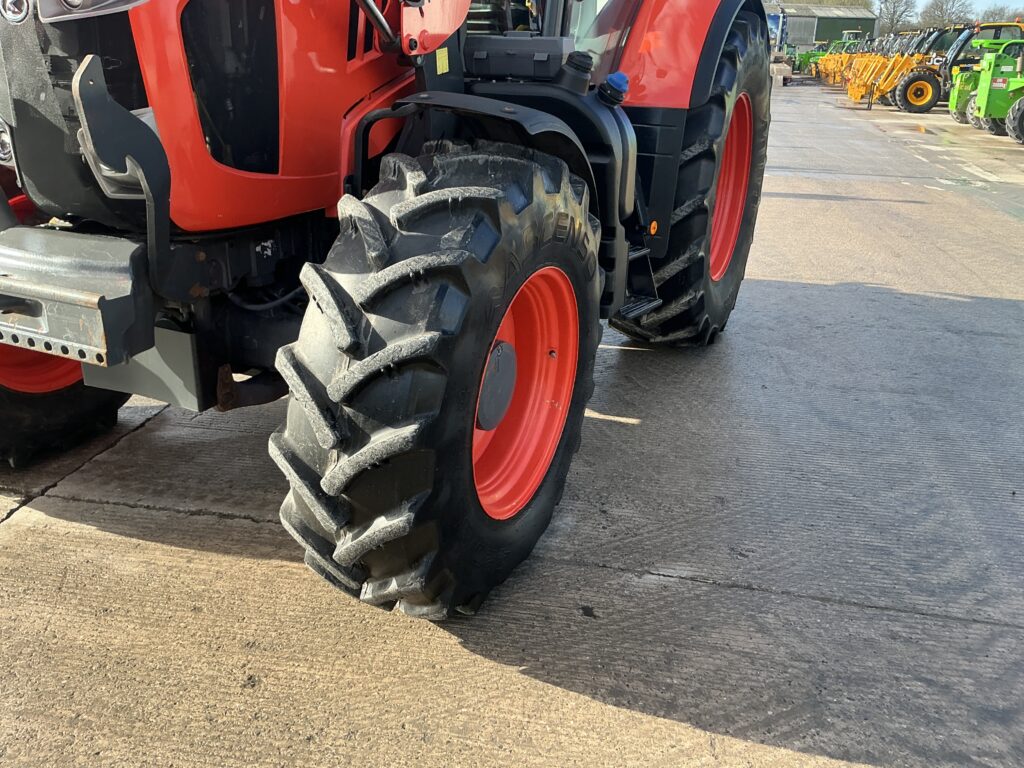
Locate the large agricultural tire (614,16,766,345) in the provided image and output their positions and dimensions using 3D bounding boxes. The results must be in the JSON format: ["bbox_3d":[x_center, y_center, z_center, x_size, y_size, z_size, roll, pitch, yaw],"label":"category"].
[{"bbox_3d":[1.008,-1.140,4.684,0.610,1.770,1.790,11,25,22],"label":"large agricultural tire"}]

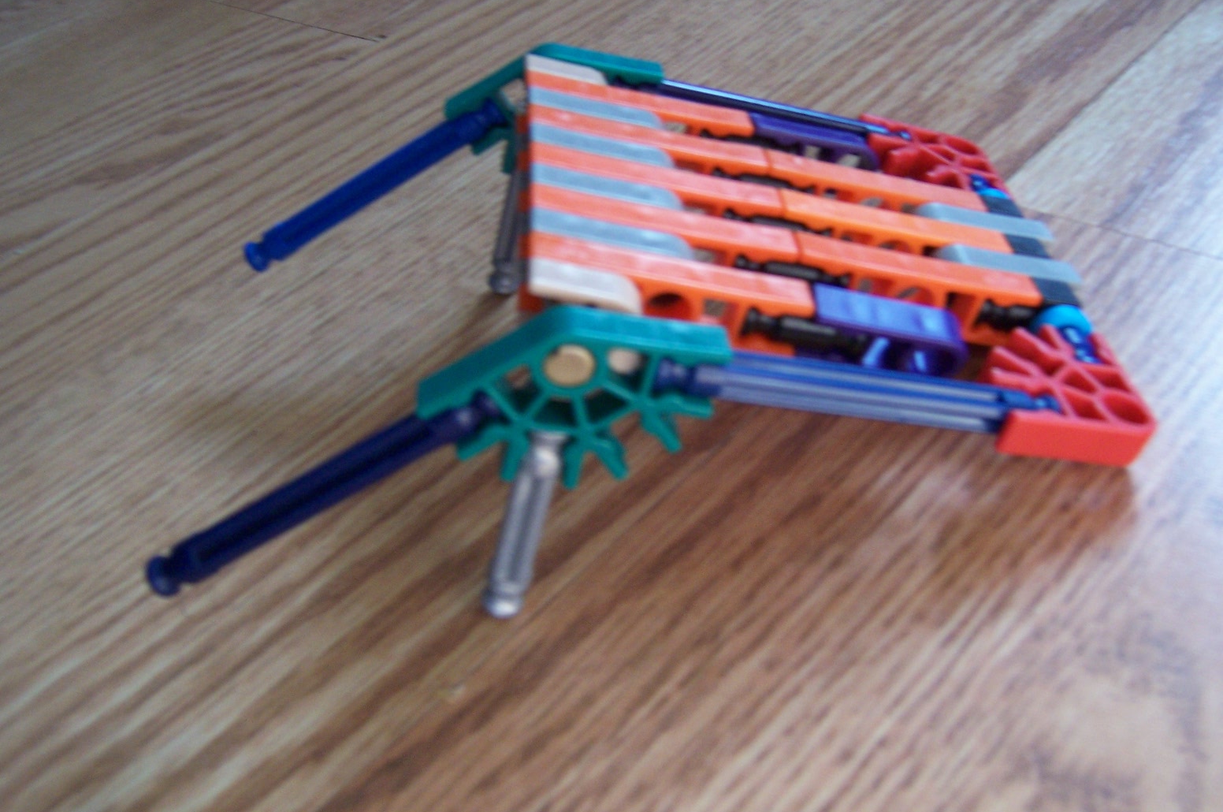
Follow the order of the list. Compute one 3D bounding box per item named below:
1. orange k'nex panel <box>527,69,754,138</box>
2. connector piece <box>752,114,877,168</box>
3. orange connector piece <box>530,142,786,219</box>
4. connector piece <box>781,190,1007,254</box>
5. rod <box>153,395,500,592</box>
[{"bbox_3d":[0.004,-0.044,0.185,0.036,0.009,0.006,8,38,-11],"label":"orange k'nex panel"},{"bbox_3d":[0.033,-0.042,0.197,0.023,0.010,0.006,8,38,-13],"label":"connector piece"},{"bbox_3d":[0.005,-0.029,0.171,0.037,0.010,0.006,8,38,-13],"label":"orange connector piece"},{"bbox_3d":[0.042,-0.024,0.179,0.037,0.010,0.006,8,38,-13],"label":"connector piece"},{"bbox_3d":[-0.036,0.010,0.145,0.054,0.006,0.006,-28,36,17],"label":"rod"}]

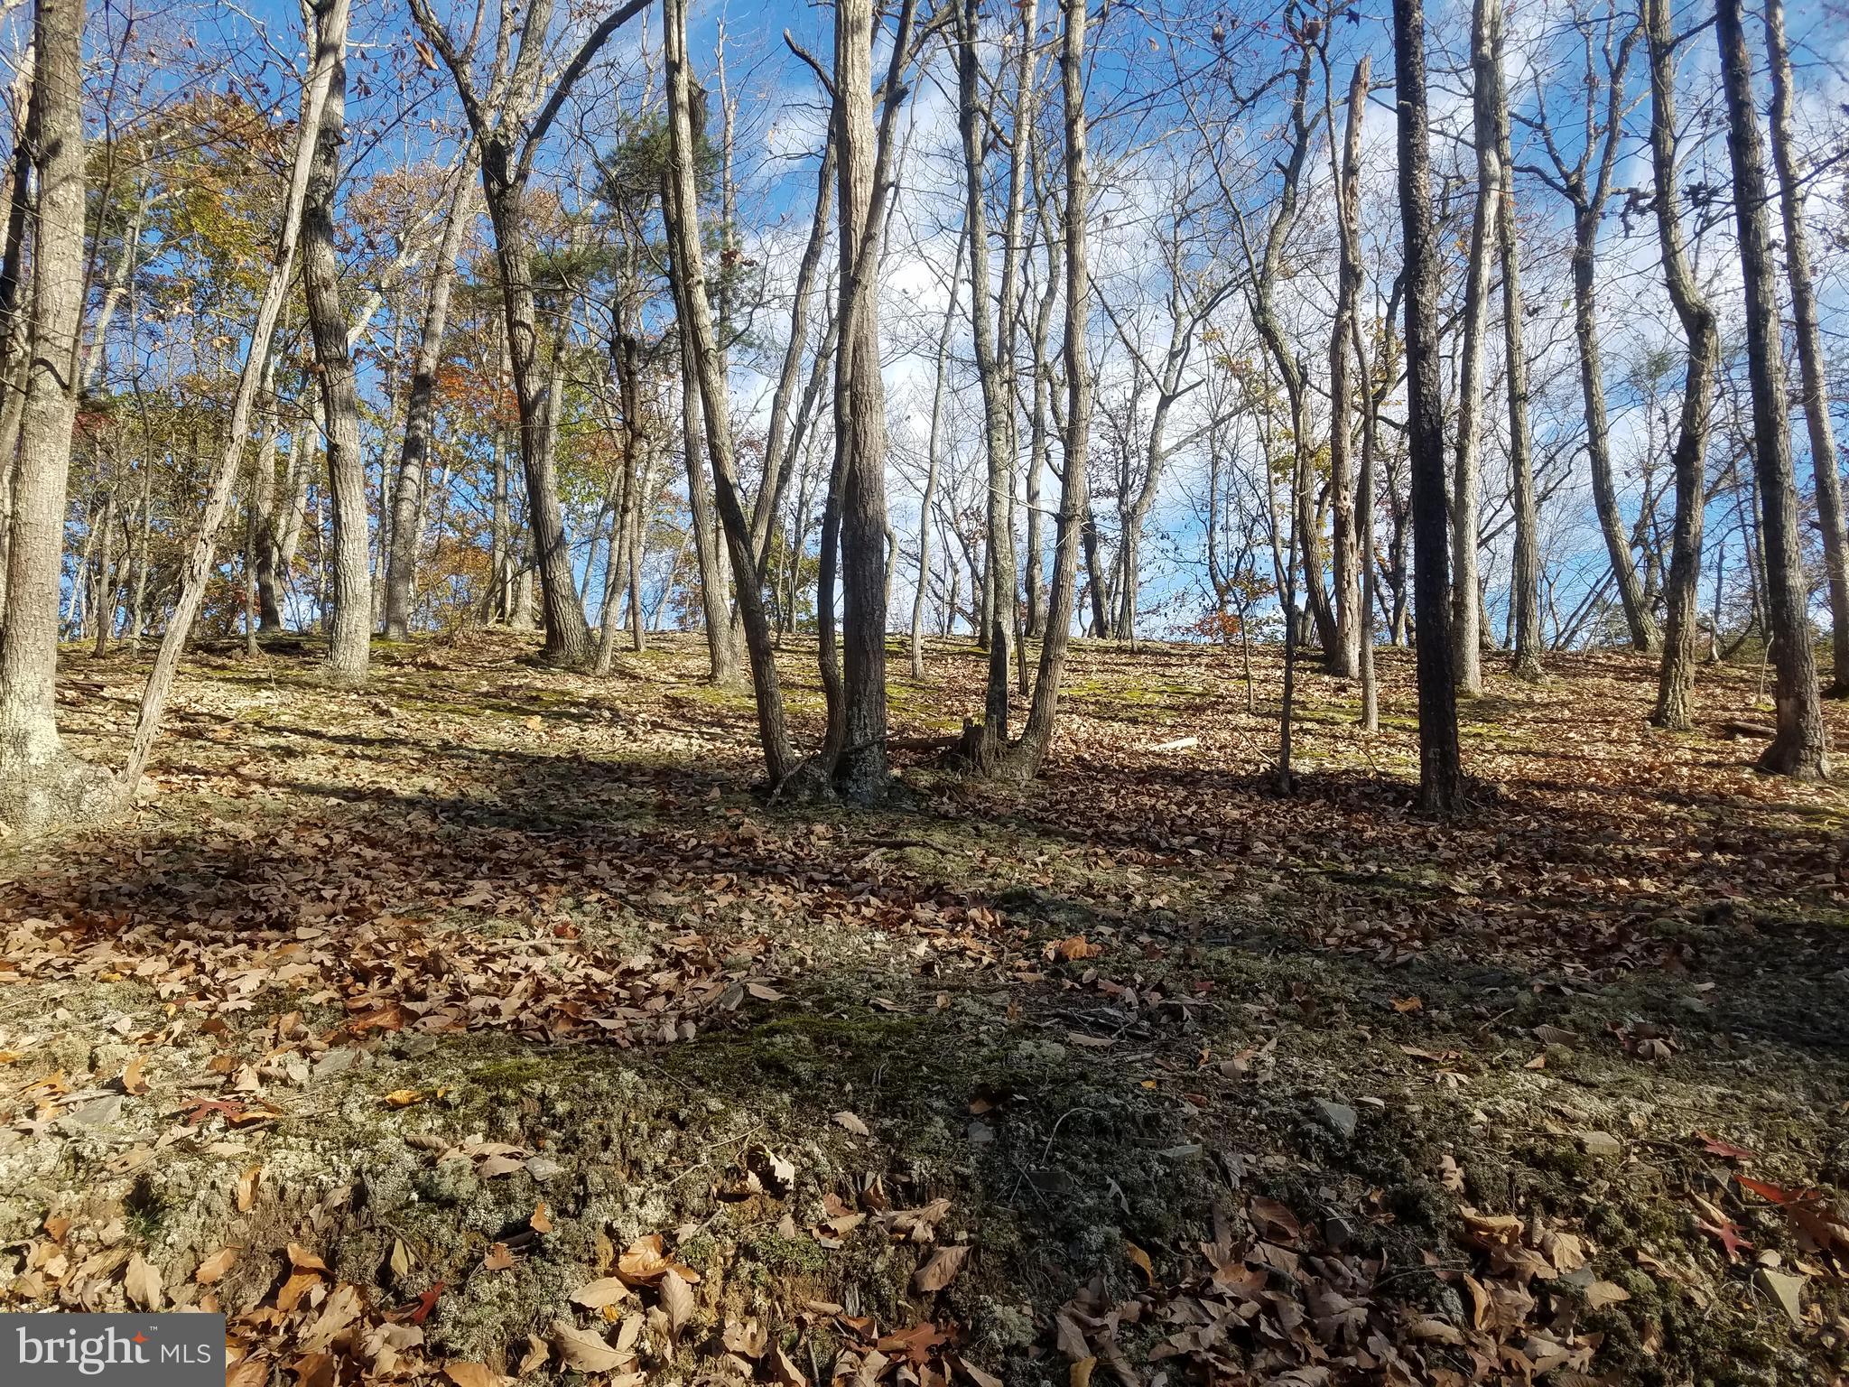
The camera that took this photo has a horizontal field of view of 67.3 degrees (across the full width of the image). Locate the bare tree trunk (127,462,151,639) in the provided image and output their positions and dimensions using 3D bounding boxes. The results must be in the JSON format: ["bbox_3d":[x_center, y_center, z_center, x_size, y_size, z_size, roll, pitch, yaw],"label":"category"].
[{"bbox_3d":[-11.377,-2.070,20.124,0.308,2.591,0.270,0,-5,0],"label":"bare tree trunk"}]

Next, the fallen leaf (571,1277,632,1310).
[{"bbox_3d":[-0.560,1.041,2.400,0.103,0.022,0.052,-2,28,-4],"label":"fallen leaf"}]

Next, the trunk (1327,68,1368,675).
[{"bbox_3d":[5.305,-4.096,17.256,0.359,7.880,0.341,2,-4,0],"label":"trunk"}]

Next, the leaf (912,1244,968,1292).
[{"bbox_3d":[0.033,0.992,2.400,0.118,0.020,0.053,-27,48,-27],"label":"leaf"}]

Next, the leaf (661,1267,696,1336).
[{"bbox_3d":[-0.443,1.093,2.500,0.056,0.115,0.025,-9,-39,-15],"label":"leaf"}]

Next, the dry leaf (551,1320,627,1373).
[{"bbox_3d":[-0.556,1.073,2.300,0.158,0.025,0.063,10,30,18],"label":"dry leaf"}]

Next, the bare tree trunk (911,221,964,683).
[{"bbox_3d":[0.208,-2.997,17.183,0.232,5.656,0.197,5,-4,0],"label":"bare tree trunk"}]

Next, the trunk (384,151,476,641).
[{"bbox_3d":[-7.877,-4.826,22.259,0.394,8.007,0.394,7,-4,0],"label":"trunk"}]

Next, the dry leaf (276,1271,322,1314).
[{"bbox_3d":[-1.070,1.027,2.380,0.042,0.022,0.077,25,43,30],"label":"dry leaf"}]

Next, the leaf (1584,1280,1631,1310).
[{"bbox_3d":[1.279,1.125,2.600,0.085,0.020,0.059,3,38,14],"label":"leaf"}]

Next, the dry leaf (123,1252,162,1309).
[{"bbox_3d":[-1.462,1.099,2.600,0.063,0.103,0.025,-20,-36,-27],"label":"dry leaf"}]

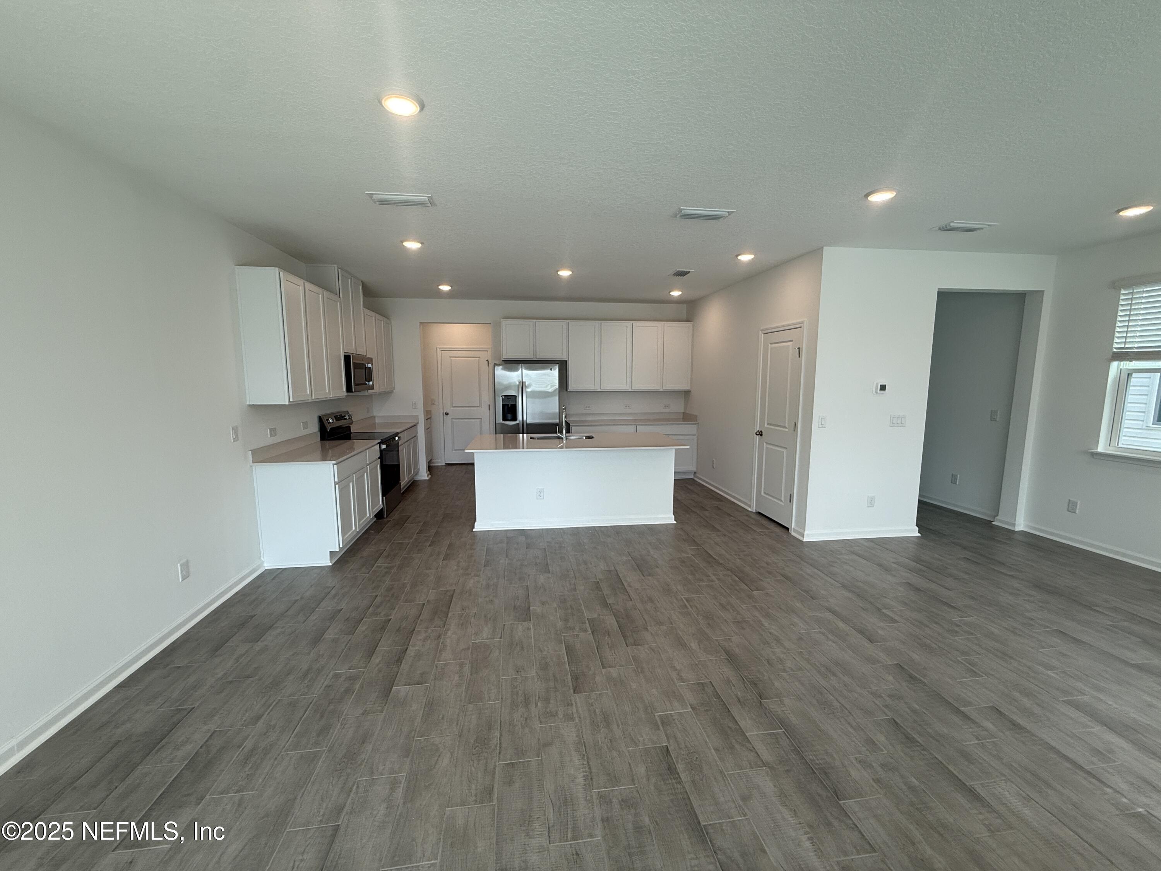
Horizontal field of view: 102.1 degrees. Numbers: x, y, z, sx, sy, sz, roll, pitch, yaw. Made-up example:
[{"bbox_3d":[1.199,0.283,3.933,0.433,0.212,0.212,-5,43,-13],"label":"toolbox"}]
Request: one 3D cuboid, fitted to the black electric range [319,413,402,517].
[{"bbox_3d":[-2.543,0.321,5.569,0.667,1.171,0.757,-1,7,-8],"label":"black electric range"}]

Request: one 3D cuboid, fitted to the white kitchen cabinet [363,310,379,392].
[{"bbox_3d":[-2.826,-1.060,5.991,0.326,1.068,0.403,-1,7,-8],"label":"white kitchen cabinet"}]

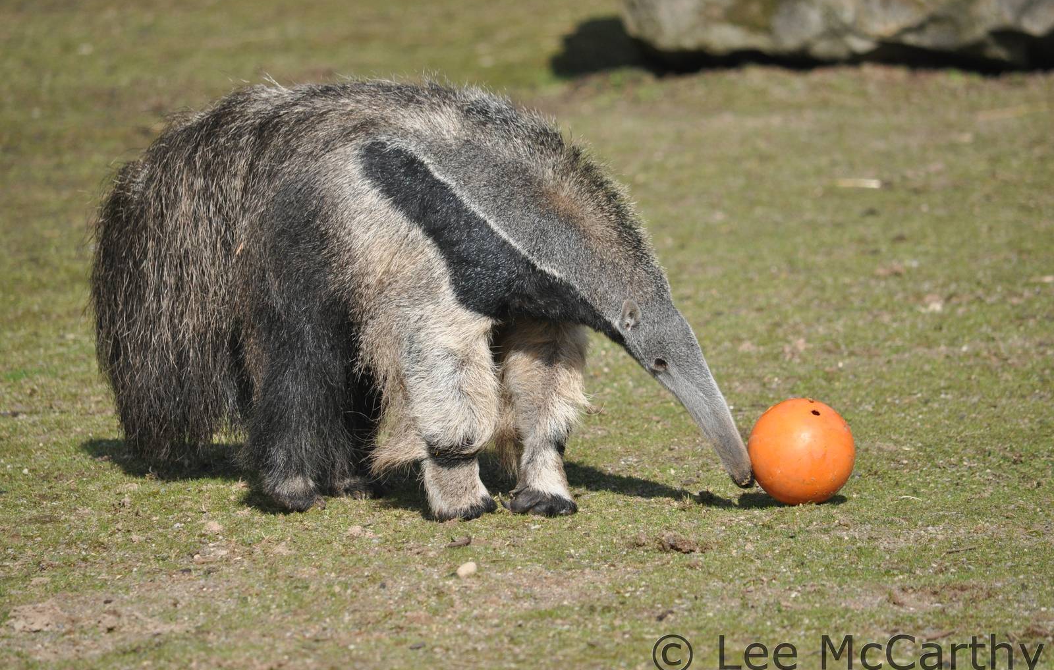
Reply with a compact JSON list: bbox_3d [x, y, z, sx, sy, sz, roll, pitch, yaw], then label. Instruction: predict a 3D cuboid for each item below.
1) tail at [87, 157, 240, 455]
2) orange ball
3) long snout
[{"bbox_3d":[-0.597,-0.043,17.486,0.270,0.475,0.190,5,8,36],"label":"tail"},{"bbox_3d":[0.440,0.186,16.886,0.170,0.170,0.170,0,6,0],"label":"orange ball"},{"bbox_3d":[0.299,0.153,16.886,0.064,0.212,0.068,-8,-26,-50],"label":"long snout"}]

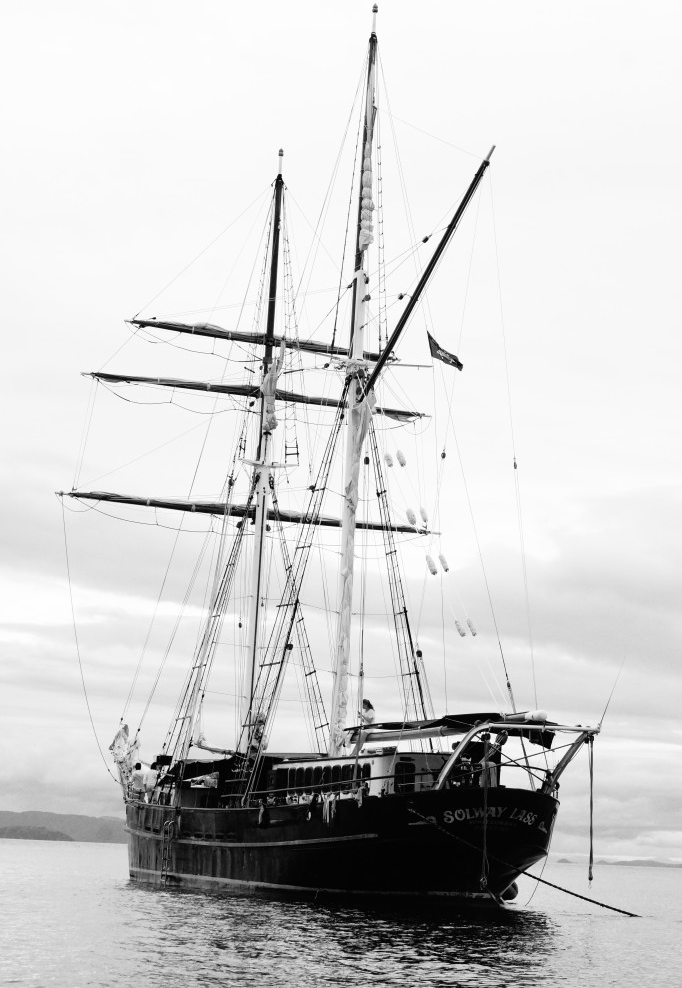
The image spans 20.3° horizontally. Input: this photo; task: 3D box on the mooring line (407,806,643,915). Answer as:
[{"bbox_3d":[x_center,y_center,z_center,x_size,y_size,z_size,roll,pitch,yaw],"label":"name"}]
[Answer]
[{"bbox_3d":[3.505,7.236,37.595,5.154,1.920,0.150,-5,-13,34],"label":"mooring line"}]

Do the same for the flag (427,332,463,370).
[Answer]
[{"bbox_3d":[2.636,-3.595,48.060,0.950,0.950,0.250,-1,-11,20],"label":"flag"}]

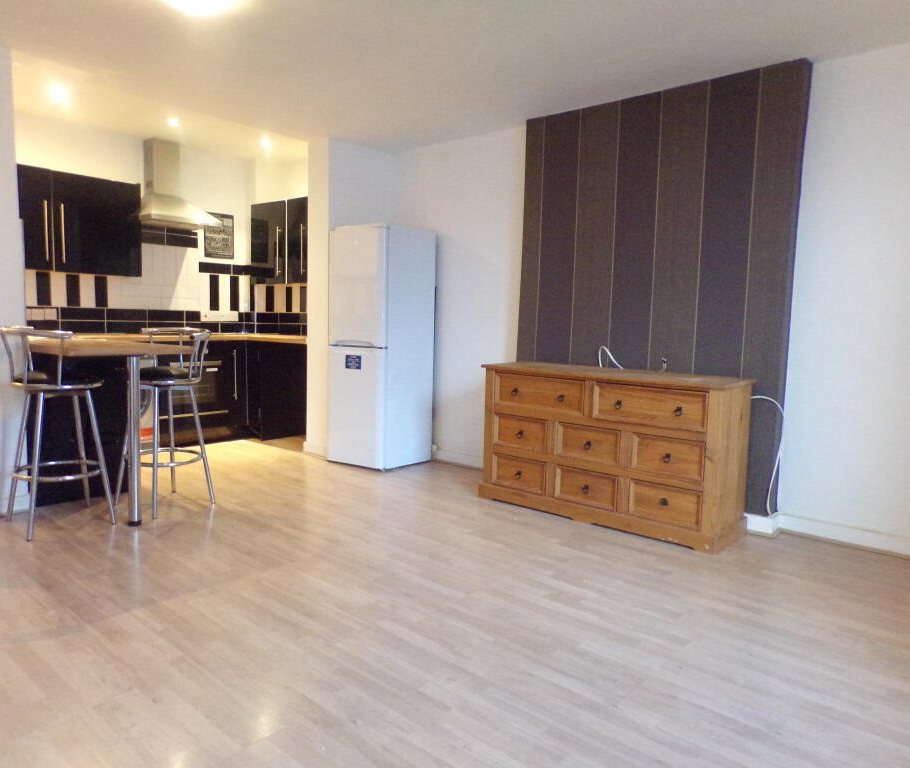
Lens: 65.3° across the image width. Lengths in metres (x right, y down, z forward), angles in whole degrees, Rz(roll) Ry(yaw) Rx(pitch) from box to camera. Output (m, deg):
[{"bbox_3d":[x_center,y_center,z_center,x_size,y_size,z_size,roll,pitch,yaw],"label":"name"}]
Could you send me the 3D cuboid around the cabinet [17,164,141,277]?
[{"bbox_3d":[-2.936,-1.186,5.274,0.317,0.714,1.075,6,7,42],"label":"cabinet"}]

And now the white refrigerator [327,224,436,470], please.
[{"bbox_3d":[-0.535,-0.274,5.376,0.564,1.720,0.570,6,6,38],"label":"white refrigerator"}]

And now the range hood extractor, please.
[{"bbox_3d":[-2.293,-1.634,5.782,0.521,0.699,0.602,6,7,42],"label":"range hood extractor"}]

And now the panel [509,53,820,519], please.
[{"bbox_3d":[1.115,-0.517,4.204,1.693,2.285,0.156,6,7,42],"label":"panel"}]

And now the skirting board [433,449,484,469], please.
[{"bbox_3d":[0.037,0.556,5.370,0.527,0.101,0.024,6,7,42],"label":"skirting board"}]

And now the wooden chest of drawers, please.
[{"bbox_3d":[0.851,0.341,4.008,1.494,0.812,0.430,6,7,42],"label":"wooden chest of drawers"}]

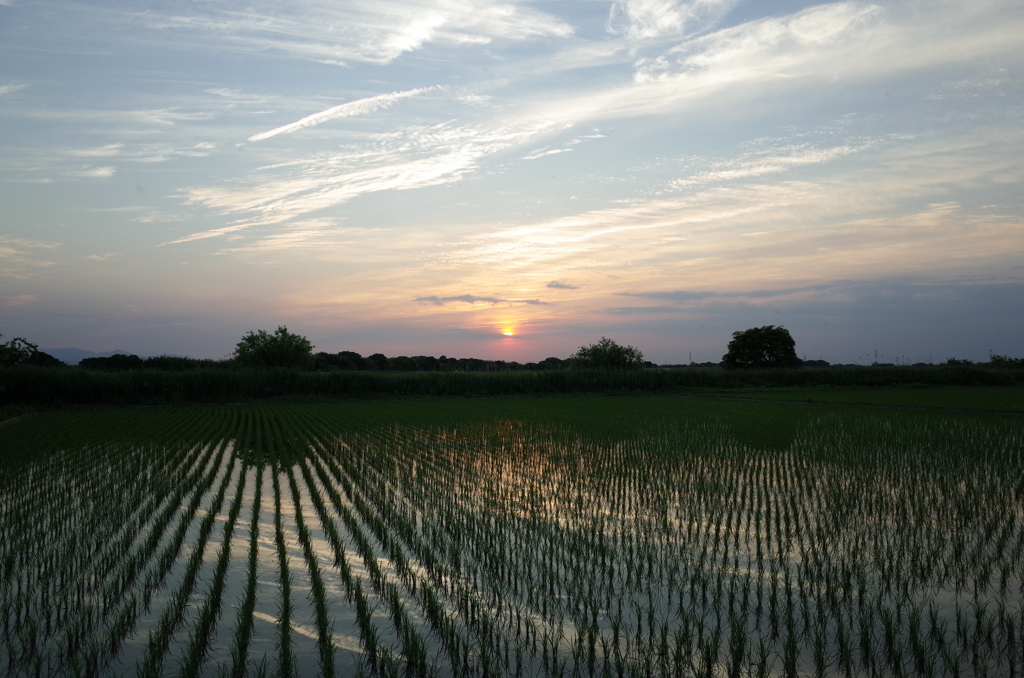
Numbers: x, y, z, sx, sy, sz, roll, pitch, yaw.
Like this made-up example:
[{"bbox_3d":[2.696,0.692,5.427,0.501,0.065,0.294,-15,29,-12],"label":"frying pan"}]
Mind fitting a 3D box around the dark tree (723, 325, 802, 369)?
[{"bbox_3d":[27.857,1.930,88.362,8.780,6.760,8.340,-1,-2,17],"label":"dark tree"}]

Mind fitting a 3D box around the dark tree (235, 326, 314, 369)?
[{"bbox_3d":[-17.844,1.721,59.393,6.060,5.240,5.760,0,-2,-17],"label":"dark tree"}]

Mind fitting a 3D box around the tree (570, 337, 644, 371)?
[{"bbox_3d":[8.692,2.315,72.900,6.710,4.910,6.370,-1,-2,7],"label":"tree"}]

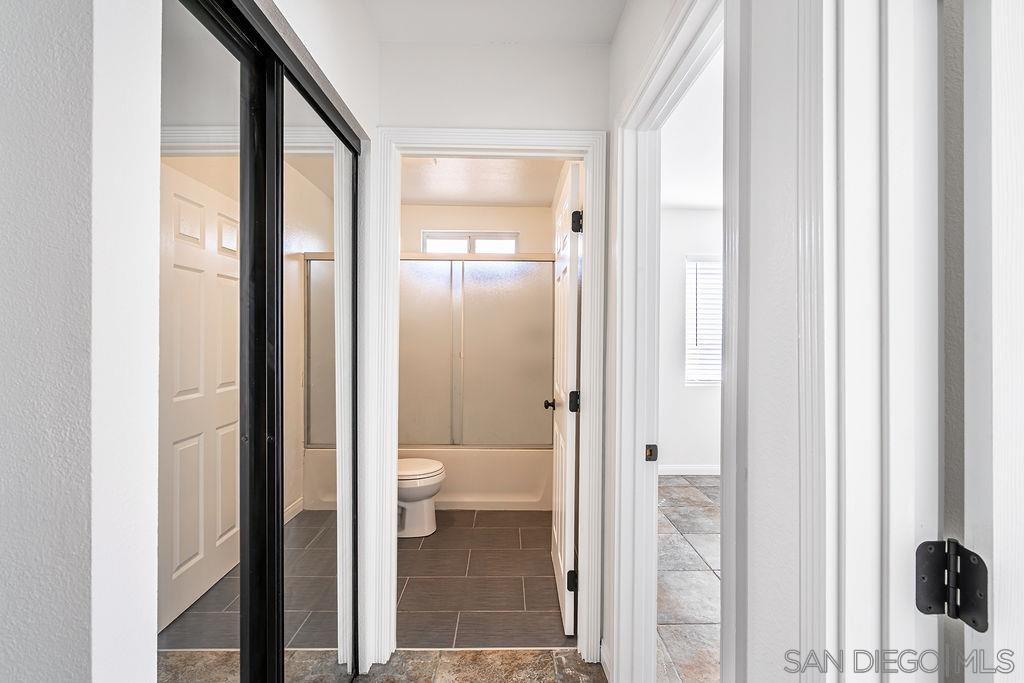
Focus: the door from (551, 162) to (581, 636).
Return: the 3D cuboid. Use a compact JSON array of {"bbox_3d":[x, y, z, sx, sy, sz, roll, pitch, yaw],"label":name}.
[{"bbox_3d":[0.263,0.249,2.323,0.036,2.016,0.755,0,0,0],"label":"door"}]

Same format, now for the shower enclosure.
[{"bbox_3d":[-0.427,0.304,3.716,1.529,1.905,0.680,0,0,-1],"label":"shower enclosure"}]

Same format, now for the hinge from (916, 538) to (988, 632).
[{"bbox_3d":[0.516,0.290,0.536,0.045,0.091,0.046,0,0,-1],"label":"hinge"}]

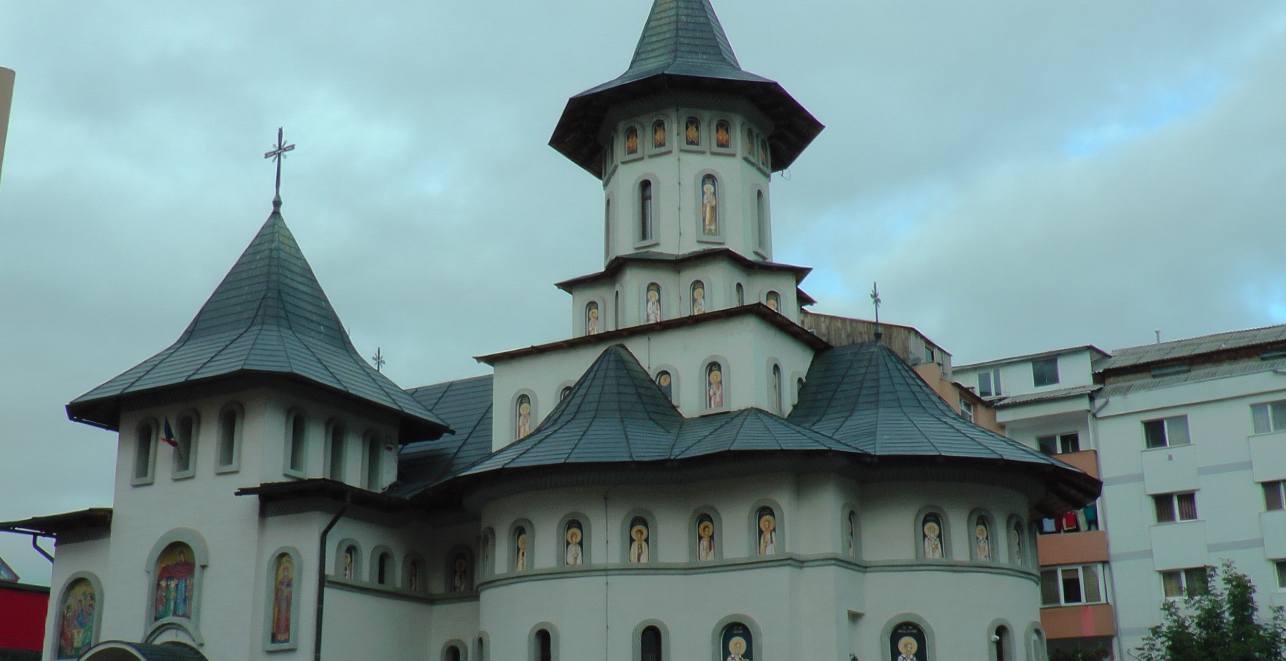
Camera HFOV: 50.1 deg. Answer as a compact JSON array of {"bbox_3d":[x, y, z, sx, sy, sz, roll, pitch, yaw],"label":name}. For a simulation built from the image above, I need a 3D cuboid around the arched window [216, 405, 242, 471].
[{"bbox_3d":[-9.708,2.503,32.299,0.690,1.576,0.197,-11,-20,28],"label":"arched window"}]

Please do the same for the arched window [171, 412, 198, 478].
[{"bbox_3d":[-10.981,2.736,32.992,0.690,1.576,0.197,-11,-20,28],"label":"arched window"}]

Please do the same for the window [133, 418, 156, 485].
[{"bbox_3d":[-12.176,2.963,33.641,0.690,1.576,0.197,-11,-20,28],"label":"window"}]

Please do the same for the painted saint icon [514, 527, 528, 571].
[{"bbox_3d":[-2.560,4.618,29.064,0.417,0.956,0.100,-16,-23,39],"label":"painted saint icon"}]

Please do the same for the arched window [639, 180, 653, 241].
[{"bbox_3d":[0.127,-3.171,36.671,0.463,1.773,0.217,-11,-20,28],"label":"arched window"}]

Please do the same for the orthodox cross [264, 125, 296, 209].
[{"bbox_3d":[-8.933,-3.982,33.692,1.010,2.239,0.200,-11,-20,28],"label":"orthodox cross"}]

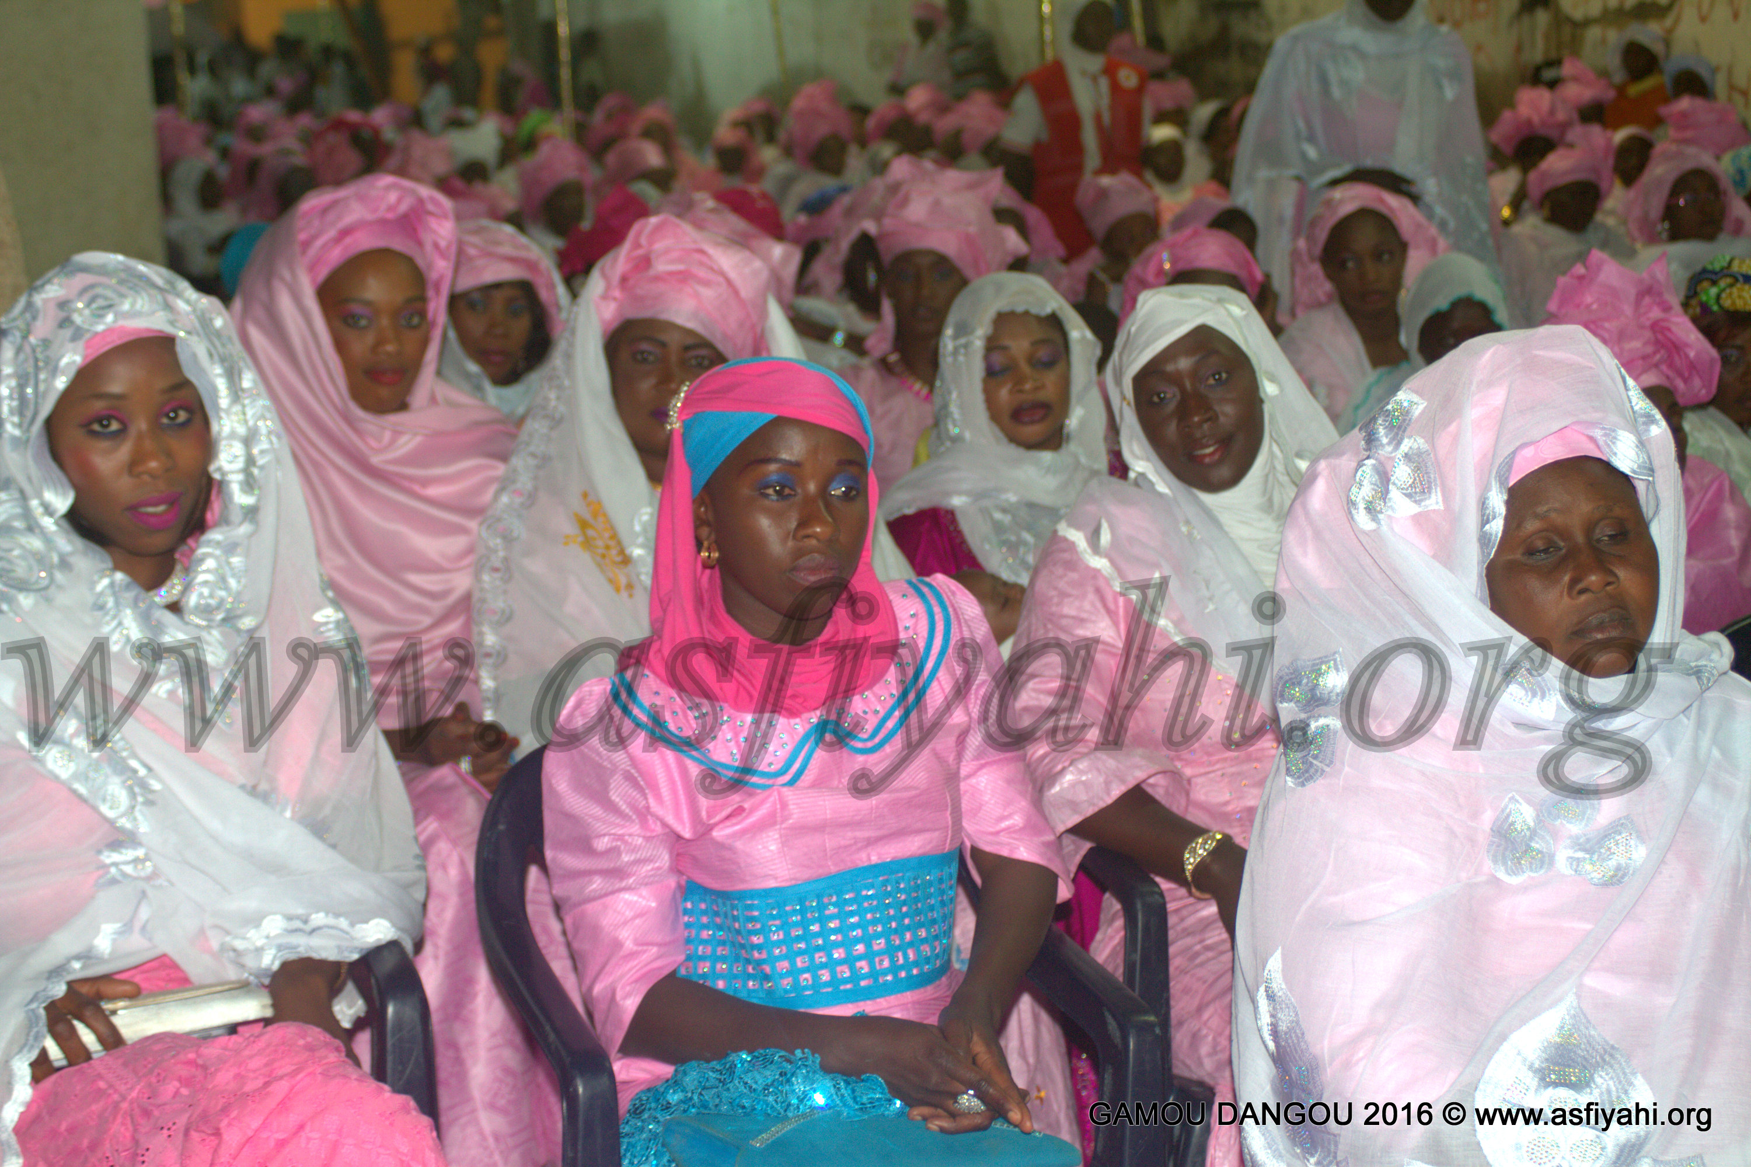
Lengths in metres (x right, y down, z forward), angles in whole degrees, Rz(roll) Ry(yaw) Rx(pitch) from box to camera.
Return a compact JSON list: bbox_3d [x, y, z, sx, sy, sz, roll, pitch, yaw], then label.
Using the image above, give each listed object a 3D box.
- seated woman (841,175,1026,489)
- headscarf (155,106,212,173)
[{"bbox_3d":[0.158,0.012,4.668,0.520,1.320,0.750,-4,10,-8],"label":"seated woman"},{"bbox_3d":[-2.469,-1.575,10.200,0.220,0.250,0.250,-9,11,-30],"label":"headscarf"}]

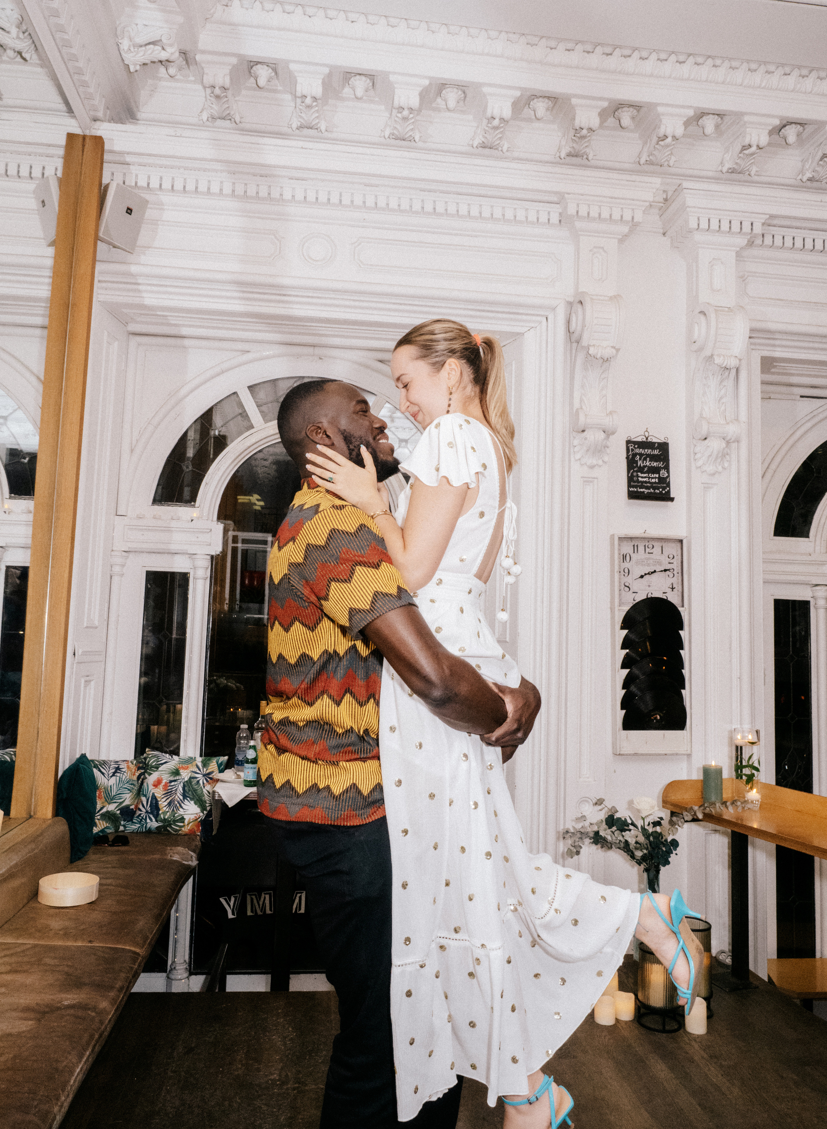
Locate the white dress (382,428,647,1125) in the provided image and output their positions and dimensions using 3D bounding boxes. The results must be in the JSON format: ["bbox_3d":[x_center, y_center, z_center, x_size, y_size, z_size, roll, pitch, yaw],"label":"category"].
[{"bbox_3d":[0.185,0.375,1.560,0.500,1.330,0.400,0,-6,12],"label":"white dress"}]

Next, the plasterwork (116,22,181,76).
[{"bbox_3d":[-1.071,-2.113,3.172,0.215,0.165,0.178,2,-5,-6],"label":"plasterwork"}]

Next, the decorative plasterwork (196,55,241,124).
[{"bbox_3d":[-0.855,-2.087,3.451,0.182,0.183,0.215,2,-5,-6],"label":"decorative plasterwork"}]

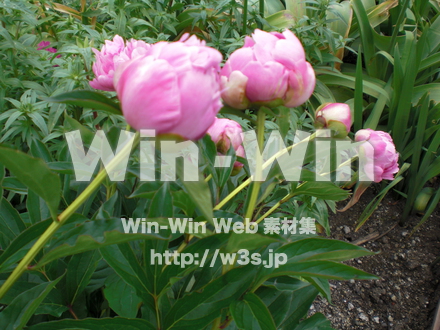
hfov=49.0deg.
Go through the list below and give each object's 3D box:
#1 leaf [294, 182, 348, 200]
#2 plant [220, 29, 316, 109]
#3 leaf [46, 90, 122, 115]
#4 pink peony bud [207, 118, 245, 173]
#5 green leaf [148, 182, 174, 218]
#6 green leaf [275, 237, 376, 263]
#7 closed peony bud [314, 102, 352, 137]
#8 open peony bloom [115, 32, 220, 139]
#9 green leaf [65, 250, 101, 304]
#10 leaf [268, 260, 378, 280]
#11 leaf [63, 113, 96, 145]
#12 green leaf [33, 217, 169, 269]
[{"bbox_3d":[0.139,0.035,0.660,0.078,0.016,0.035,-1,30,-6],"label":"leaf"},{"bbox_3d":[0.051,-0.102,0.510,0.097,0.080,0.095,0,34,0],"label":"plant"},{"bbox_3d":[-0.152,-0.072,0.550,0.092,0.018,0.032,6,31,9],"label":"leaf"},{"bbox_3d":[0.006,-0.024,0.600,0.053,0.062,0.053,-12,15,0],"label":"pink peony bud"},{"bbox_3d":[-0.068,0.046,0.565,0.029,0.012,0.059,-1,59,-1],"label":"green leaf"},{"bbox_3d":[0.114,0.091,0.520,0.109,0.014,0.034,1,28,0],"label":"green leaf"},{"bbox_3d":[0.139,-0.054,0.590,0.042,0.042,0.042,31,6,0],"label":"closed peony bud"},{"bbox_3d":[-0.044,-0.065,0.420,0.088,0.082,0.088,3,12,0],"label":"open peony bloom"},{"bbox_3d":[-0.166,0.136,0.600,0.040,0.015,0.090,22,63,18],"label":"green leaf"},{"bbox_3d":[0.109,0.111,0.510,0.116,0.013,0.031,2,28,0],"label":"leaf"},{"bbox_3d":[-0.186,-0.049,0.640,0.068,0.012,0.028,40,43,17],"label":"leaf"},{"bbox_3d":[-0.103,0.070,0.435,0.118,0.018,0.038,-8,29,-15],"label":"green leaf"}]

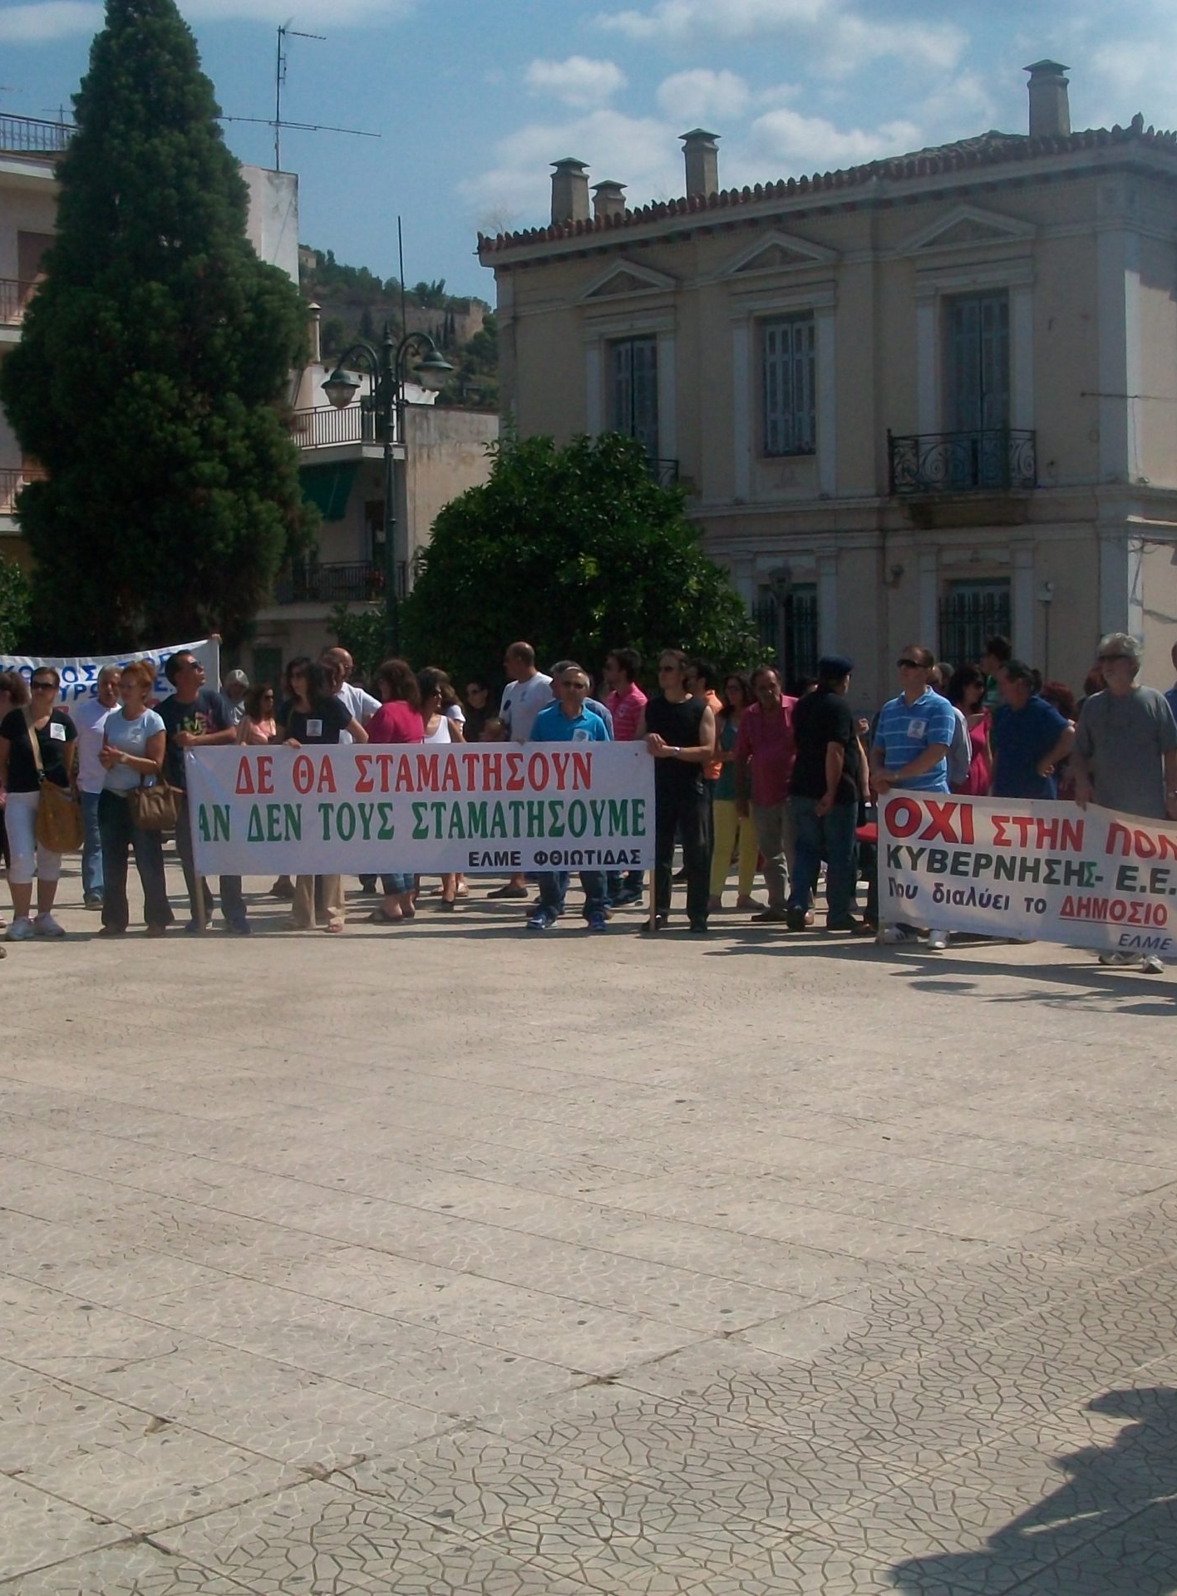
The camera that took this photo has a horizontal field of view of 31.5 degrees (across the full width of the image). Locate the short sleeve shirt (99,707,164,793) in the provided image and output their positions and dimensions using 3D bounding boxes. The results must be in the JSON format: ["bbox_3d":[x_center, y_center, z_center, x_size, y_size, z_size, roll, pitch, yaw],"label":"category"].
[{"bbox_3d":[-2.751,-0.296,12.600,0.410,0.530,0.260,0,4,15],"label":"short sleeve shirt"}]

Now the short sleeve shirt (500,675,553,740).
[{"bbox_3d":[-0.447,-0.567,15.000,0.460,0.660,0.290,3,6,40],"label":"short sleeve shirt"}]

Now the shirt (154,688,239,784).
[{"bbox_3d":[-2.446,-0.362,13.000,0.510,0.620,0.290,-2,5,-18],"label":"shirt"}]

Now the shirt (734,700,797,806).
[{"bbox_3d":[1.211,-0.293,13.900,0.490,0.700,0.280,-1,4,0],"label":"shirt"}]

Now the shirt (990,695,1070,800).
[{"bbox_3d":[2.698,-0.295,12.800,0.310,0.660,0.500,-5,6,-43],"label":"shirt"}]

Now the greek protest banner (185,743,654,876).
[{"bbox_3d":[-1.037,0.070,12.850,2.870,0.800,0.070,-1,4,0],"label":"greek protest banner"}]

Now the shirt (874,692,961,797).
[{"bbox_3d":[1.932,-0.318,12.300,0.510,0.650,0.300,2,5,38],"label":"shirt"}]

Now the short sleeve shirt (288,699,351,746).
[{"bbox_3d":[-1.675,-0.306,13.023,0.470,0.620,0.280,1,5,23],"label":"short sleeve shirt"}]

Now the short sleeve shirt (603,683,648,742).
[{"bbox_3d":[0.279,-0.482,14.600,0.280,0.650,0.450,-5,6,-43],"label":"short sleeve shirt"}]

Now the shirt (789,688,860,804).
[{"bbox_3d":[1.458,-0.318,12.927,0.320,0.710,0.500,-4,5,-37],"label":"shirt"}]

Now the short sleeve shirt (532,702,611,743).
[{"bbox_3d":[-0.103,-0.268,13.076,0.530,0.680,0.290,-1,4,-1],"label":"short sleeve shirt"}]

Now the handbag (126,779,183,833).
[{"bbox_3d":[-2.590,0.040,12.500,0.340,0.330,0.170,-2,4,-14],"label":"handbag"}]

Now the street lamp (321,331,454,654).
[{"bbox_3d":[-2.130,-2.461,22.500,0.450,5.250,2.000,-5,6,-41],"label":"street lamp"}]

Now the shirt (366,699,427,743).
[{"bbox_3d":[-1.244,-0.335,13.623,0.290,0.620,0.460,2,5,37],"label":"shirt"}]

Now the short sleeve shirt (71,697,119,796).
[{"bbox_3d":[-3.230,-0.340,14.126,0.490,0.680,0.290,-3,5,-23],"label":"short sleeve shirt"}]

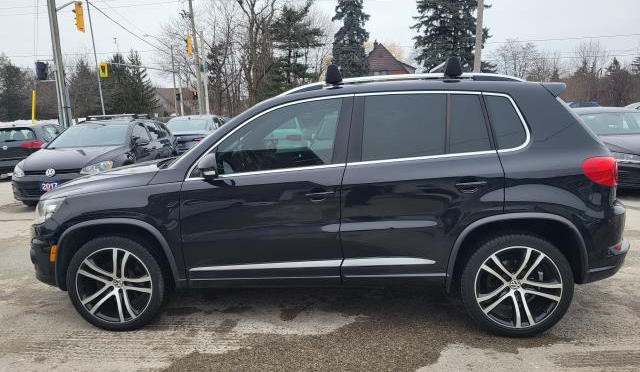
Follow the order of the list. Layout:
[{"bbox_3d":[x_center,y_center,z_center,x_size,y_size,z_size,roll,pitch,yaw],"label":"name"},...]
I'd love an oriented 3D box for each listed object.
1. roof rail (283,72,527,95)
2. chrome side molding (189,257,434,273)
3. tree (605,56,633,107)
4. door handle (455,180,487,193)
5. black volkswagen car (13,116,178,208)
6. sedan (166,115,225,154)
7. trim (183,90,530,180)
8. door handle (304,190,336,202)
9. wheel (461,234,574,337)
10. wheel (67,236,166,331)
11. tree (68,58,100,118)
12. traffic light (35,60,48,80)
[{"bbox_3d":[0.512,-0.669,3.157,1.610,0.115,0.070,-1,9,6],"label":"roof rail"},{"bbox_3d":[-0.068,0.500,3.063,1.585,0.070,0.030,-1,9,6],"label":"chrome side molding"},{"bbox_3d":[28.556,-9.470,46.445,2.800,5.920,2.800,-2,9,0],"label":"tree"},{"bbox_3d":[0.913,0.000,2.907,0.195,0.050,0.050,-1,9,6],"label":"door handle"},{"bbox_3d":[-4.128,-0.620,9.560,1.800,1.510,4.500,-2,9,0],"label":"black volkswagen car"},{"bbox_3d":[-3.926,-1.521,15.434,1.820,1.470,4.750,-2,9,0],"label":"sedan"},{"bbox_3d":[0.188,-0.317,3.047,2.200,0.520,0.200,-1,9,5],"label":"trim"},{"bbox_3d":[0.000,0.061,3.003,0.195,0.050,0.050,-1,9,6],"label":"door handle"},{"bbox_3d":[1.232,0.606,3.071,0.680,0.680,0.250,-1,9,5],"label":"wheel"},{"bbox_3d":[-1.361,0.648,3.315,0.680,0.680,0.240,-1,9,6],"label":"wheel"},{"bbox_3d":[-22.696,-8.878,47.086,3.300,7.020,3.300,-2,9,0],"label":"tree"},{"bbox_3d":[-10.979,-4.546,18.971,0.380,0.730,0.300,2,10,20],"label":"traffic light"}]

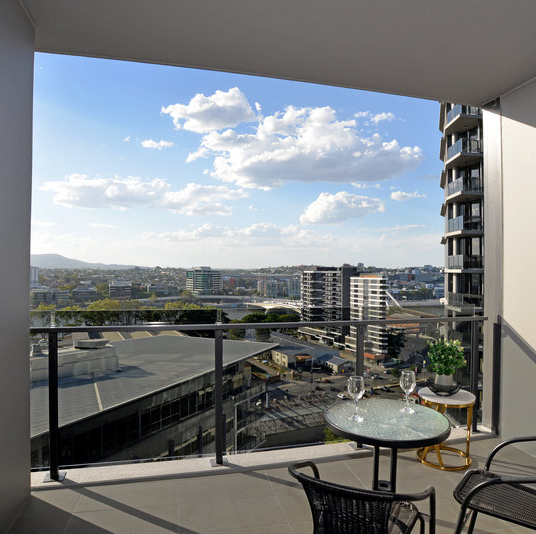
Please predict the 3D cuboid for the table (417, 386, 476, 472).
[{"bbox_3d":[1.364,1.241,3.096,0.420,0.485,0.420,0,0,0],"label":"table"}]

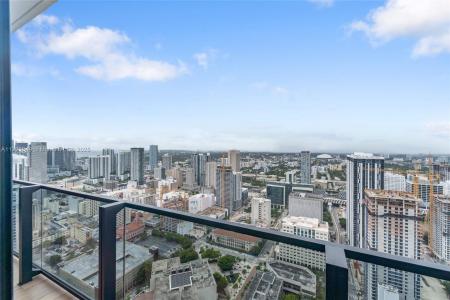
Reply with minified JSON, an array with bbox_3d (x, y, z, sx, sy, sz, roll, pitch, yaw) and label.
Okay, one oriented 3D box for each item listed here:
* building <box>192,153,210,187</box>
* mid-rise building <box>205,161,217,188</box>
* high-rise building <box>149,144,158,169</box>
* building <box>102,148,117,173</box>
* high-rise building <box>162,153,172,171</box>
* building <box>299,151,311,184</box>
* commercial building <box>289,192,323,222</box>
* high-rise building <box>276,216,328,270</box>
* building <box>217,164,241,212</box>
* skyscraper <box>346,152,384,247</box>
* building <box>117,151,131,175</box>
[{"bbox_3d":[-101.320,83.003,800.000,50.000,136.000,48.000,1,0,24],"label":"building"},{"bbox_3d":[-53.340,98.200,699.130,20.000,113.000,44.000,0,0,28],"label":"mid-rise building"},{"bbox_3d":[-446.760,61.700,1182.210,46.000,178.000,26.000,0,0,28],"label":"high-rise building"},{"bbox_3d":[-724.230,68.004,1185.000,48.000,154.000,54.000,1,0,24],"label":"building"},{"bbox_3d":[-395.990,98.700,1257.510,34.000,106.000,33.000,0,0,28],"label":"high-rise building"},{"bbox_3d":[333.650,84.090,778.380,32.000,153.000,36.000,0,0,28],"label":"building"},{"bbox_3d":[144.855,118.954,337.000,53.000,71.000,40.000,1,0,24],"label":"commercial building"},{"bbox_3d":[106.770,127.074,261.000,62.000,54.000,27.000,1,0,24],"label":"high-rise building"},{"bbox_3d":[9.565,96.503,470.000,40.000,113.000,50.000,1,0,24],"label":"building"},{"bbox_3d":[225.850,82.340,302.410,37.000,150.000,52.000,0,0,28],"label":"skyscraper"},{"bbox_3d":[-578.140,80.910,1073.910,24.000,135.000,64.000,0,0,28],"label":"building"}]

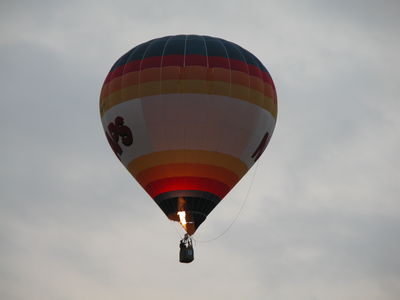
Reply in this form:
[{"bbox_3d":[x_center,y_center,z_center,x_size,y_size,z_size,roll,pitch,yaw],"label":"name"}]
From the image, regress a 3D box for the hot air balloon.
[{"bbox_3d":[-1.120,0.030,213.000,16.200,20.900,16.200,0,-14,0],"label":"hot air balloon"}]

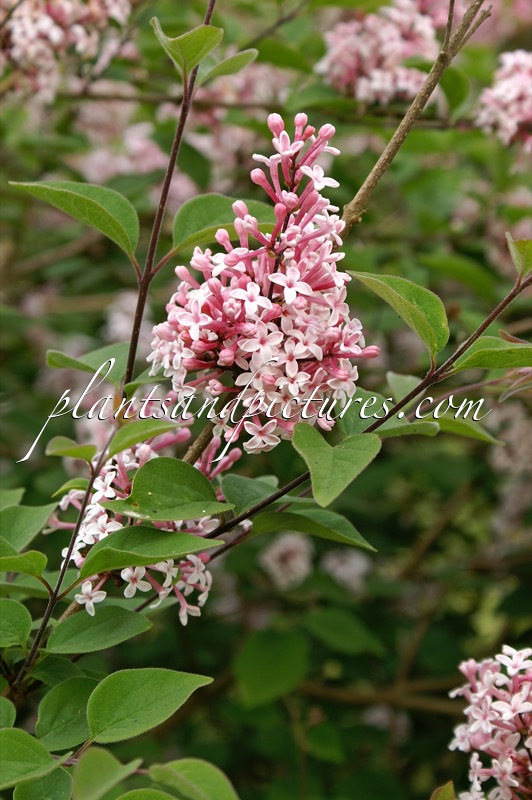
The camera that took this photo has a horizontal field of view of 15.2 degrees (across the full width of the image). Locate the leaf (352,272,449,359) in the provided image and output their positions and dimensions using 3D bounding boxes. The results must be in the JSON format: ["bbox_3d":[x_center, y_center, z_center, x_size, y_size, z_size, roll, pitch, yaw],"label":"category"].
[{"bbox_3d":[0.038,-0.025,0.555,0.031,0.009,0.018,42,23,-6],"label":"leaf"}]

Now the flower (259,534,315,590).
[{"bbox_3d":[0.012,0.093,1.150,0.032,0.033,0.032,0,7,0],"label":"flower"}]

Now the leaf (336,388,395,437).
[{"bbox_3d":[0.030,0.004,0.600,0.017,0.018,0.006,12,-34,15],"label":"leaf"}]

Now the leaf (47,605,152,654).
[{"bbox_3d":[-0.049,0.067,0.585,0.032,0.004,0.016,-14,41,-10],"label":"leaf"}]

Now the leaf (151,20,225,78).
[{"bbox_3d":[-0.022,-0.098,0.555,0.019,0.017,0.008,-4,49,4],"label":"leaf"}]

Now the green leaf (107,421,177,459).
[{"bbox_3d":[-0.037,0.012,0.600,0.023,0.005,0.013,-25,16,18],"label":"green leaf"}]

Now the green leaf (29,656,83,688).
[{"bbox_3d":[-0.063,0.083,0.610,0.020,0.004,0.013,-3,39,-9],"label":"green leaf"}]

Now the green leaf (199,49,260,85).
[{"bbox_3d":[-0.011,-0.100,0.600,0.020,0.004,0.011,-30,11,-12],"label":"green leaf"}]

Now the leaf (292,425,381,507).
[{"bbox_3d":[0.020,0.019,0.575,0.025,0.007,0.029,3,35,4],"label":"leaf"}]

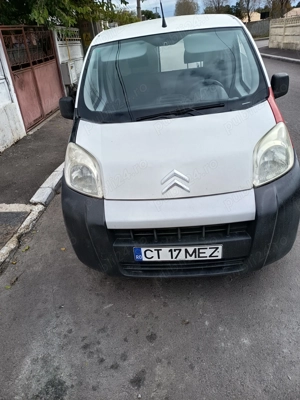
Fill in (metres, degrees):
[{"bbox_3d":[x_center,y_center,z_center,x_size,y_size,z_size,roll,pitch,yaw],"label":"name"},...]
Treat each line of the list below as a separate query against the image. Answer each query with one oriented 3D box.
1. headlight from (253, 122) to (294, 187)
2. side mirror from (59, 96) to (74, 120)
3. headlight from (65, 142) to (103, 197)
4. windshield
[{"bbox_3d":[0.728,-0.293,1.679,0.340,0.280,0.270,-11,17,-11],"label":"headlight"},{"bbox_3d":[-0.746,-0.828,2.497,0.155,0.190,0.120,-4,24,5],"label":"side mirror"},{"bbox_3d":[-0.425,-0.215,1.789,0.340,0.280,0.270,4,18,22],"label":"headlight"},{"bbox_3d":[0.139,-0.942,2.096,1.400,0.825,0.147,-4,-16,5],"label":"windshield"}]

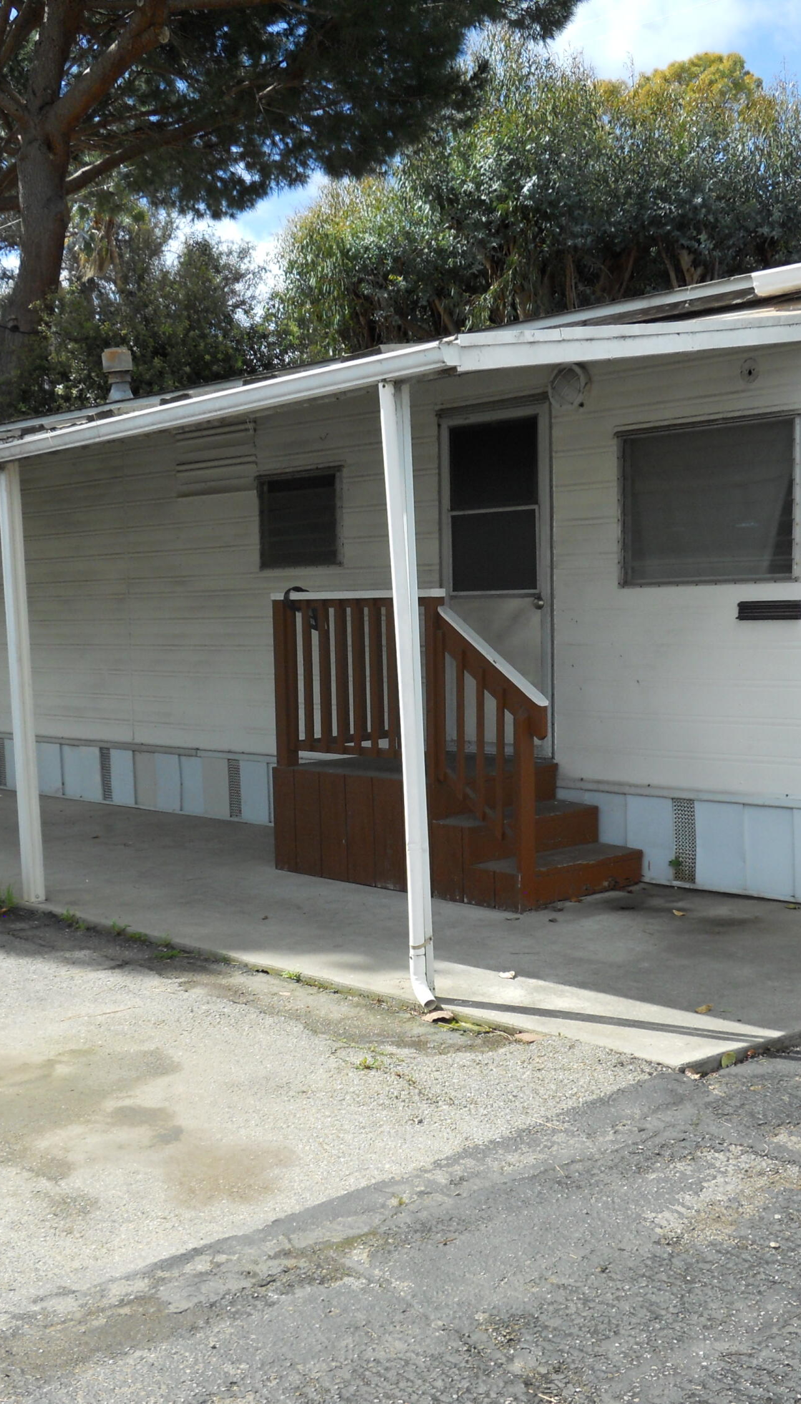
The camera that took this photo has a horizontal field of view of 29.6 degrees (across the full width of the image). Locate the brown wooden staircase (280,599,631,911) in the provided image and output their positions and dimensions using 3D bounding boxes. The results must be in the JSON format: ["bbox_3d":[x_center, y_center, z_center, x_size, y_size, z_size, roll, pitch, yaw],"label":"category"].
[{"bbox_3d":[0.315,0.168,8.025,1.043,1.523,1.890,-4,5,-44],"label":"brown wooden staircase"}]

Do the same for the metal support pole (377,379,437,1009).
[{"bbox_3d":[0.035,-0.031,5.437,0.110,2.232,0.090,-6,5,-44],"label":"metal support pole"}]

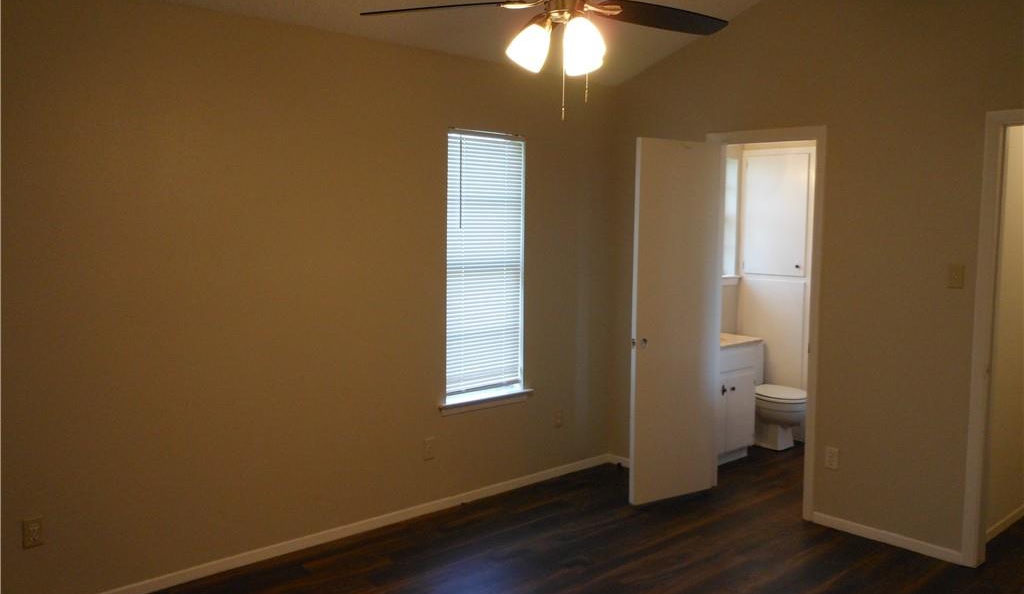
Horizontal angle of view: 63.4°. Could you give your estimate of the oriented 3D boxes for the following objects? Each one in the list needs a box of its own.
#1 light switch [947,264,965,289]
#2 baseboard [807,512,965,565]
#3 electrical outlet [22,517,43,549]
[{"bbox_3d":[2.071,-0.093,3.872,0.012,0.116,0.072,-4,7,-43],"label":"light switch"},{"bbox_3d":[1.871,1.212,4.191,0.012,0.052,0.748,-4,7,-43],"label":"baseboard"},{"bbox_3d":[-1.849,0.914,3.198,0.072,0.116,0.010,-4,7,-43],"label":"electrical outlet"}]

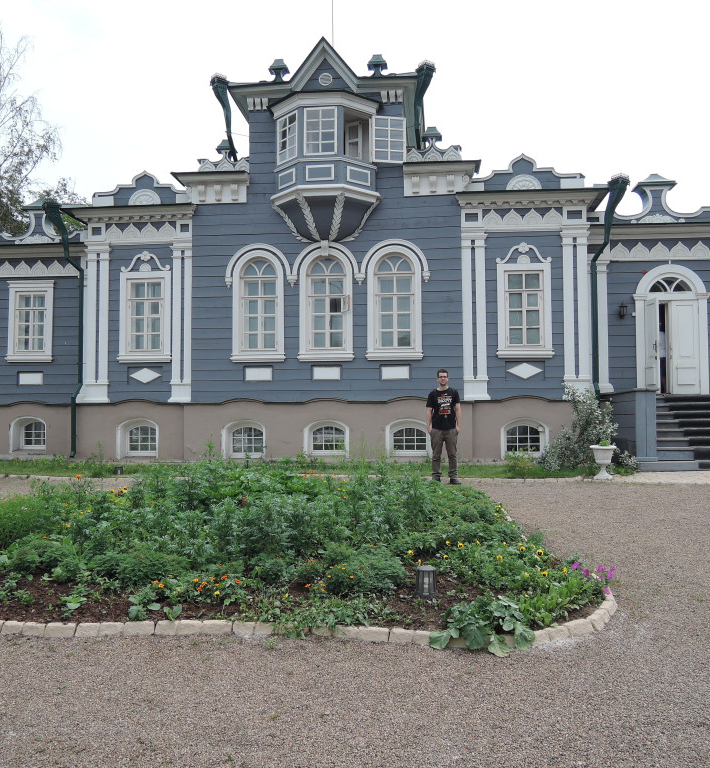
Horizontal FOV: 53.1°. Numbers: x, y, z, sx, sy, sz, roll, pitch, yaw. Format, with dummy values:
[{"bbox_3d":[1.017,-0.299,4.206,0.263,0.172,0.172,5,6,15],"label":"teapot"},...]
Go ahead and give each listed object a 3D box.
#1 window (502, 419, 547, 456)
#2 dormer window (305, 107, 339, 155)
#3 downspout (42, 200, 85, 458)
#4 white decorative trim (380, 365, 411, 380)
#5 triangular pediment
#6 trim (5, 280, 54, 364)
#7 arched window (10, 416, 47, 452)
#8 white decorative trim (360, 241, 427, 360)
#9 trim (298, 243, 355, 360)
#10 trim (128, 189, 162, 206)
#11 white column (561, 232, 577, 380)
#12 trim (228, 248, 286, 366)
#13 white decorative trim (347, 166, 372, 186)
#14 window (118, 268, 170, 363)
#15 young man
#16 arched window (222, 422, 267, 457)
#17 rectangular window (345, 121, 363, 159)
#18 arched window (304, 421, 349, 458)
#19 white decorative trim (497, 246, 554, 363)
[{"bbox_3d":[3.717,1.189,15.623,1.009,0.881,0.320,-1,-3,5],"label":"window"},{"bbox_3d":[-0.722,-5.399,15.222,0.711,1.075,0.100,0,-2,5],"label":"dormer window"},{"bbox_3d":[-7.036,-1.292,17.087,0.774,6.145,0.720,-1,-3,6],"label":"downspout"},{"bbox_3d":[0.924,-0.248,16.006,0.698,0.339,0.060,-1,-3,5],"label":"white decorative trim"},{"bbox_3d":[-0.606,-6.534,14.815,1.447,1.152,0.500,0,-3,5],"label":"triangular pediment"},{"bbox_3d":[-7.901,-1.516,17.367,1.209,2.004,0.200,0,-2,5],"label":"trim"},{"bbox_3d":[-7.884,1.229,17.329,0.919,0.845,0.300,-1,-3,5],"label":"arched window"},{"bbox_3d":[0.935,-1.906,16.355,1.508,2.759,0.220,-1,-3,6],"label":"white decorative trim"},{"bbox_3d":[-0.685,-1.898,16.539,1.425,2.778,0.200,-1,-3,6],"label":"trim"},{"bbox_3d":[-5.099,-4.516,17.216,0.846,0.430,0.100,-1,-3,6],"label":"trim"},{"bbox_3d":[4.686,-1.654,15.505,0.342,3.334,0.120,-1,-3,5],"label":"white column"},{"bbox_3d":[-2.220,-1.805,16.313,1.342,2.638,0.200,-1,-3,5],"label":"trim"},{"bbox_3d":[0.103,-4.743,16.245,0.698,0.357,0.060,2,-3,-38],"label":"white decorative trim"},{"bbox_3d":[-4.730,-1.510,16.082,1.207,2.070,0.200,0,-2,5],"label":"window"},{"bbox_3d":[1.339,0.654,10.743,0.530,1.740,0.320,0,-3,6],"label":"young man"},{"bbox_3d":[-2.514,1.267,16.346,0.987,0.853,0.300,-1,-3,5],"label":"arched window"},{"bbox_3d":[-0.018,-5.368,15.661,0.400,0.860,0.100,-1,-3,22],"label":"rectangular window"},{"bbox_3d":[-0.569,1.147,14.931,0.935,0.780,0.250,0,-3,5],"label":"arched window"},{"bbox_3d":[3.447,-1.679,14.435,1.162,2.380,0.160,0,-3,5],"label":"white decorative trim"}]

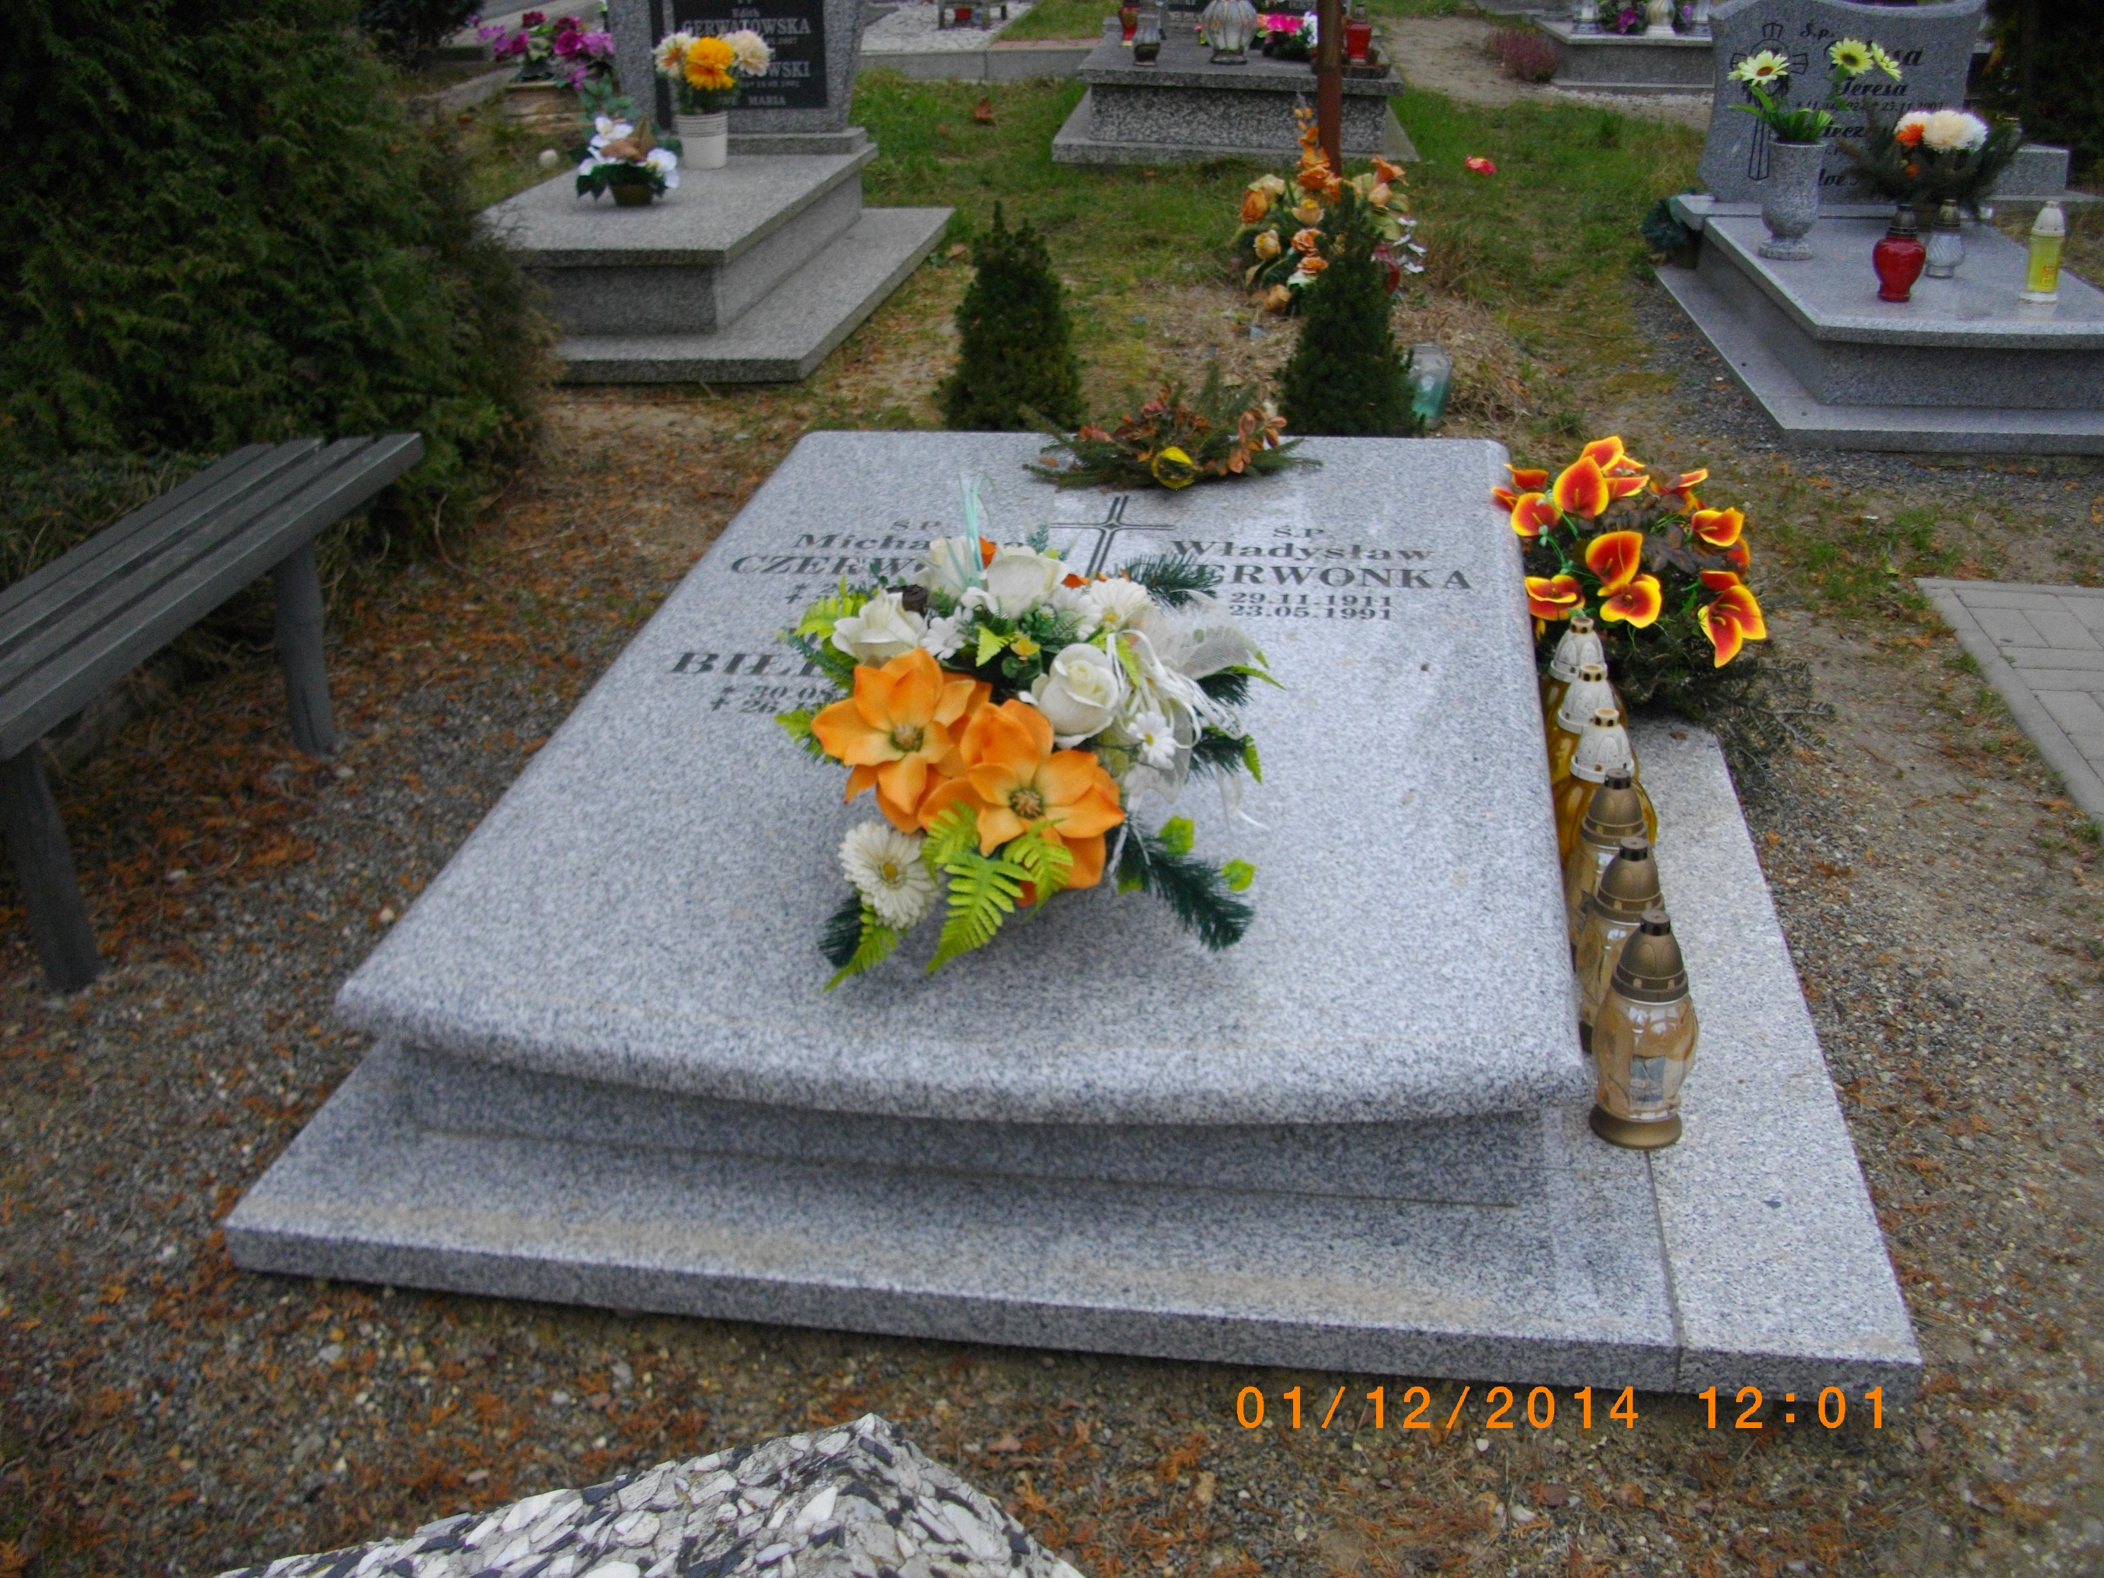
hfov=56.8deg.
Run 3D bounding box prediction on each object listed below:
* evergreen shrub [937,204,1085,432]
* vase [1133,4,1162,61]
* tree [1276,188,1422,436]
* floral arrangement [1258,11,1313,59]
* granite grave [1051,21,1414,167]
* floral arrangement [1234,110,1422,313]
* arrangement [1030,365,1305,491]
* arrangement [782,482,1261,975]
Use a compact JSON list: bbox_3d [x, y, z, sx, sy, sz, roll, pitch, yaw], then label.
[{"bbox_3d":[-0.103,-1.018,4.396,0.333,0.591,0.333,2,28,9],"label":"evergreen shrub"},{"bbox_3d":[0.379,-3.028,7.799,0.123,0.210,0.123,2,28,9],"label":"vase"},{"bbox_3d":[0.664,-0.999,4.272,0.322,0.616,0.322,2,28,9],"label":"tree"},{"bbox_3d":[0.958,-3.040,7.819,0.252,0.168,0.196,2,28,9],"label":"floral arrangement"},{"bbox_3d":[0.810,-2.971,8.237,1.456,0.350,1.680,1,28,6],"label":"granite grave"},{"bbox_3d":[0.789,-1.673,5.593,0.539,0.553,0.364,2,28,9],"label":"floral arrangement"},{"bbox_3d":[0.217,-0.713,3.684,0.518,0.196,0.329,2,28,9],"label":"arrangement"},{"bbox_3d":[-0.025,-0.086,2.342,0.567,0.371,0.567,2,28,9],"label":"arrangement"}]

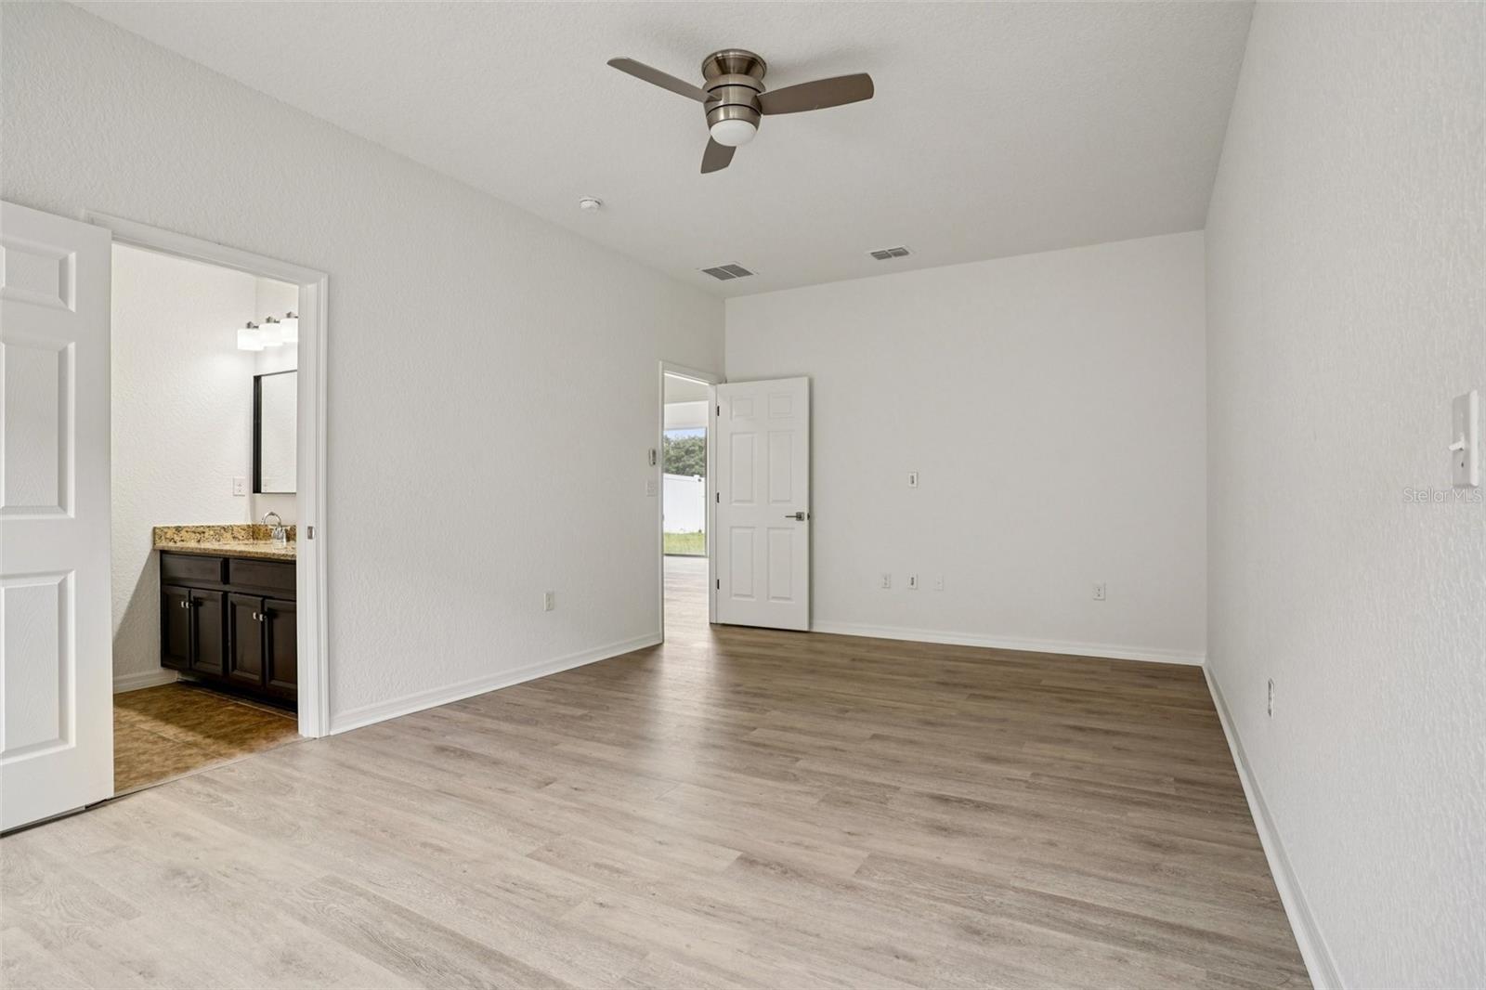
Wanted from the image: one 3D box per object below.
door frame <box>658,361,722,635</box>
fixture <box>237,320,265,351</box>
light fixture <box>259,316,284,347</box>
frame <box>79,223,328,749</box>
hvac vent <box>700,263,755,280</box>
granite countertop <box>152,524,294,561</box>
[{"bbox_3d":[-0.443,0.059,5.716,0.140,2.130,0.872,0,-1,31],"label":"door frame"},{"bbox_3d":[-2.992,-0.964,4.266,0.125,0.165,0.130,0,-1,31],"label":"fixture"},{"bbox_3d":[-2.778,-0.965,4.137,0.125,0.165,0.130,0,-1,31],"label":"light fixture"},{"bbox_3d":[-2.164,0.044,2.875,0.140,2.110,0.860,0,-1,31],"label":"frame"},{"bbox_3d":[-0.113,-1.694,5.369,0.320,0.030,0.320,0,-1,31],"label":"hvac vent"},{"bbox_3d":[-2.580,0.250,3.845,1.580,0.128,0.520,0,-1,31],"label":"granite countertop"}]

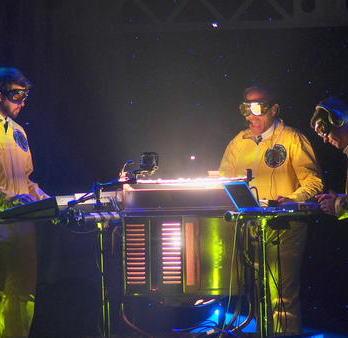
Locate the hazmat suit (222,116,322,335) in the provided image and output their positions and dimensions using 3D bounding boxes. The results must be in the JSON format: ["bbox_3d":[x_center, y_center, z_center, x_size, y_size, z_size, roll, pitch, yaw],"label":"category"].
[{"bbox_3d":[0.507,0.424,20.300,0.520,1.380,0.400,-1,-2,23],"label":"hazmat suit"}]

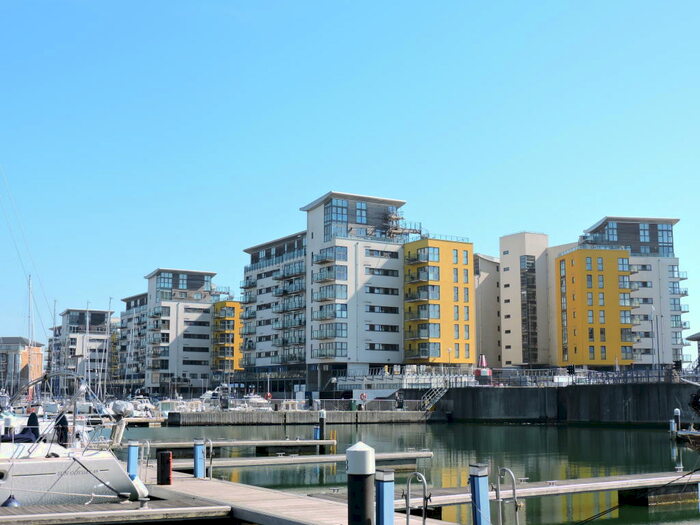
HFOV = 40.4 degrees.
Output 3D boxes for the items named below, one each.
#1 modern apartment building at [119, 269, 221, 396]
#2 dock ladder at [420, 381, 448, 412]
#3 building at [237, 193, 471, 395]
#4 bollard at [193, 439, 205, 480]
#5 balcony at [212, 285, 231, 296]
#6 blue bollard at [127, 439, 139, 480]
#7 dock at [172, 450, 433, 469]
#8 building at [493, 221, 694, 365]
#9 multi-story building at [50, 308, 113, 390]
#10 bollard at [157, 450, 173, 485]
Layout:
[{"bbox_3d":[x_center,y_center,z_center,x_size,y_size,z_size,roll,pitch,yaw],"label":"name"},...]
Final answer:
[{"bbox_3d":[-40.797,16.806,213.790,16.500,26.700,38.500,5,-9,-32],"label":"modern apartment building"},{"bbox_3d":[8.944,14.152,100.004,3.200,3.300,1.200,2,-8,-15],"label":"dock ladder"},{"bbox_3d":[-1.434,6.922,152.983,20.800,29.100,42.000,5,-9,-32],"label":"building"},{"bbox_3d":[-4.325,5.630,27.301,0.290,1.080,0.290,5,-9,-30],"label":"bollard"},{"bbox_3d":[-27.842,6.067,205.923,4.200,1.700,2.500,5,-9,-32],"label":"balcony"},{"bbox_3d":[-6.092,5.546,26.694,0.300,1.080,0.300,5,-9,-30],"label":"blue bollard"},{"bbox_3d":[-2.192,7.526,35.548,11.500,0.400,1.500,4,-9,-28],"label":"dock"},{"bbox_3d":[42.205,7.698,161.451,28.000,27.700,27.000,1,-8,-10],"label":"building"},{"bbox_3d":[-78.310,26.845,276.077,16.500,24.000,37.500,5,-9,-32],"label":"multi-story building"},{"bbox_3d":[-4.919,5.473,25.303,0.370,0.840,0.370,5,-9,-30],"label":"bollard"}]

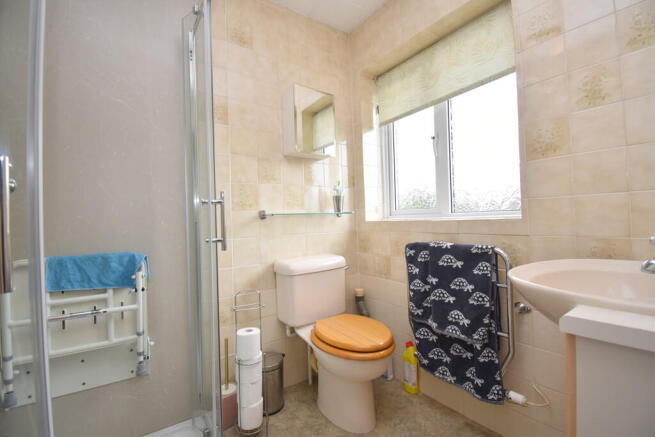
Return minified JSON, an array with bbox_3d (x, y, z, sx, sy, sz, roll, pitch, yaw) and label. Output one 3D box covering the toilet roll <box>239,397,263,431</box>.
[{"bbox_3d":[-0.368,0.923,1.313,0.110,0.109,0.110,-2,0,0],"label":"toilet roll"}]

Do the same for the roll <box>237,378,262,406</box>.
[{"bbox_3d":[-0.372,0.841,1.309,0.112,0.108,0.112,-1,-1,-37],"label":"roll"}]

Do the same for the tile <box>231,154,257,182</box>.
[{"bbox_3d":[-0.456,-0.269,1.496,0.152,0.152,0.010,-2,0,-35],"label":"tile"}]

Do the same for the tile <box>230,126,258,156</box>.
[{"bbox_3d":[-0.455,-0.419,1.490,0.148,0.148,0.010,-1,-1,-37],"label":"tile"}]

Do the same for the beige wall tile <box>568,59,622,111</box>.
[{"bbox_3d":[0.937,-0.464,0.959,0.010,0.152,0.152,-2,0,-35],"label":"beige wall tile"}]

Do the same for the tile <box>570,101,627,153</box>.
[{"bbox_3d":[0.949,-0.315,0.963,0.008,0.150,0.150,-1,-1,-37],"label":"tile"}]

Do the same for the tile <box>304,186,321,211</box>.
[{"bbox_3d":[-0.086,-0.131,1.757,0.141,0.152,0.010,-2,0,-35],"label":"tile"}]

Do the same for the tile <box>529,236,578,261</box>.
[{"bbox_3d":[0.866,0.142,1.061,0.010,0.148,0.145,-1,-1,-37],"label":"tile"}]

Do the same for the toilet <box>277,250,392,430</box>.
[{"bbox_3d":[0.057,0.625,1.458,0.430,0.780,0.675,-1,-1,-37],"label":"toilet"}]

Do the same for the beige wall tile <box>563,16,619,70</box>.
[{"bbox_3d":[0.937,-0.619,0.969,0.008,0.150,0.150,-1,-1,-37],"label":"beige wall tile"}]

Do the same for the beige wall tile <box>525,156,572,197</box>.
[{"bbox_3d":[0.857,-0.158,1.063,0.010,0.148,0.145,-1,-1,-37],"label":"beige wall tile"}]

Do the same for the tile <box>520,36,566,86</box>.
[{"bbox_3d":[0.853,-0.620,1.082,0.008,0.150,0.150,-1,-1,-37],"label":"tile"}]

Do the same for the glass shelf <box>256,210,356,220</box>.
[{"bbox_3d":[-0.097,-0.029,1.710,0.620,0.045,0.128,-1,-1,-37],"label":"glass shelf"}]

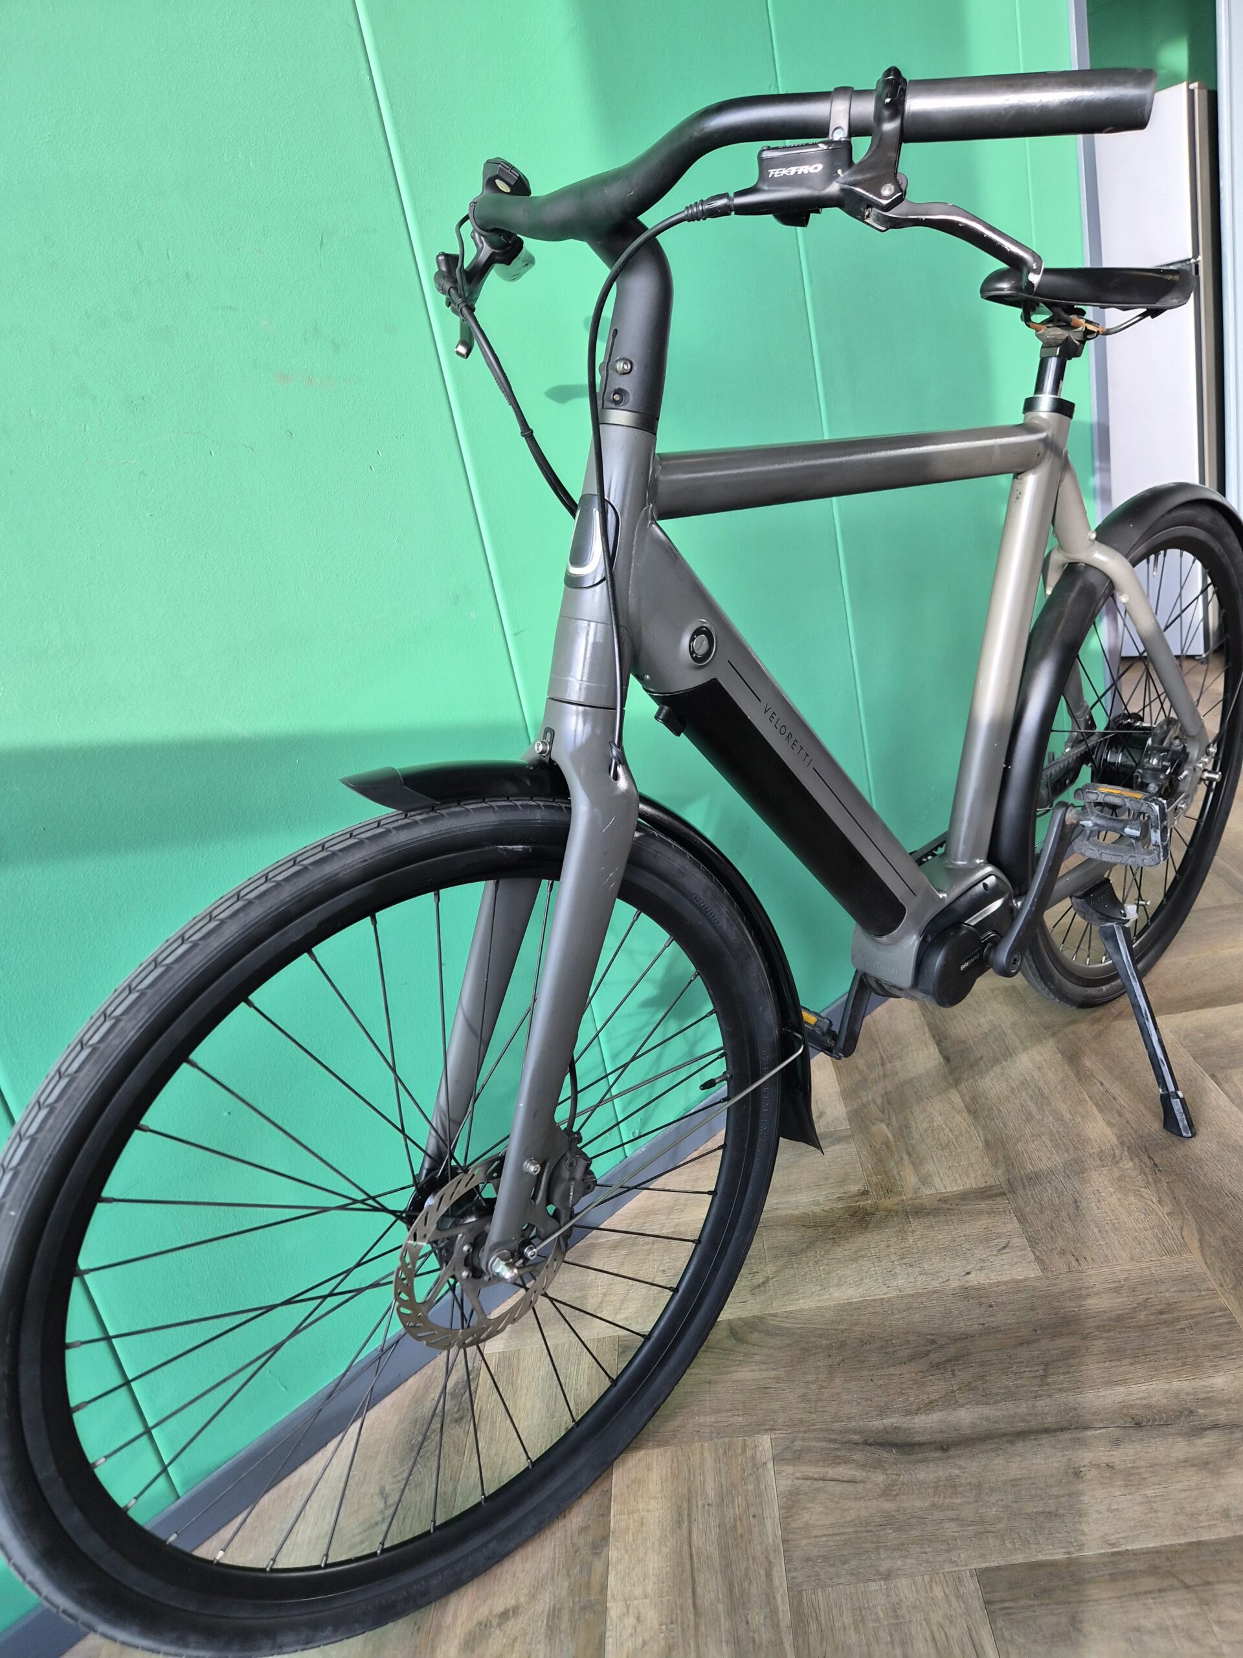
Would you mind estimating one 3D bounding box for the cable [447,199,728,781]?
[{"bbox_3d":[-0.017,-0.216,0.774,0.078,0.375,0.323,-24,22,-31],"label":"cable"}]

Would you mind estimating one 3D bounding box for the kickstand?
[{"bbox_3d":[0.642,0.209,1.364,0.110,0.300,0.145,-26,23,-35],"label":"kickstand"}]

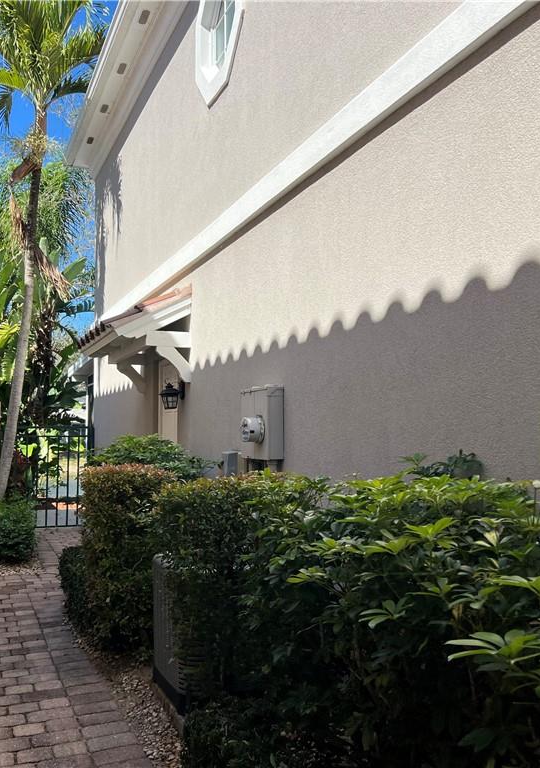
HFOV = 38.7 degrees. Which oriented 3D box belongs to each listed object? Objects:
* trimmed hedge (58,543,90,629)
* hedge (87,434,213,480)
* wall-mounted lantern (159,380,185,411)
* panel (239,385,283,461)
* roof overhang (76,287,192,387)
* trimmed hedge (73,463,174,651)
[{"bbox_3d":[-1.492,1.619,6.179,0.340,0.470,1.050,1,-4,-22],"label":"trimmed hedge"},{"bbox_3d":[-1.147,1.173,6.748,0.900,1.430,1.100,1,-4,-22],"label":"hedge"},{"bbox_3d":[-0.927,0.107,7.247,0.210,0.280,0.180,1,-4,-22],"label":"wall-mounted lantern"},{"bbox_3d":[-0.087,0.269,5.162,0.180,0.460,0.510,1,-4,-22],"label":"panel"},{"bbox_3d":[-1.456,-0.395,7.881,0.750,0.860,2.110,1,-4,-22],"label":"roof overhang"},{"bbox_3d":[-1.098,1.244,5.874,0.550,1.180,1.350,1,-4,-22],"label":"trimmed hedge"}]

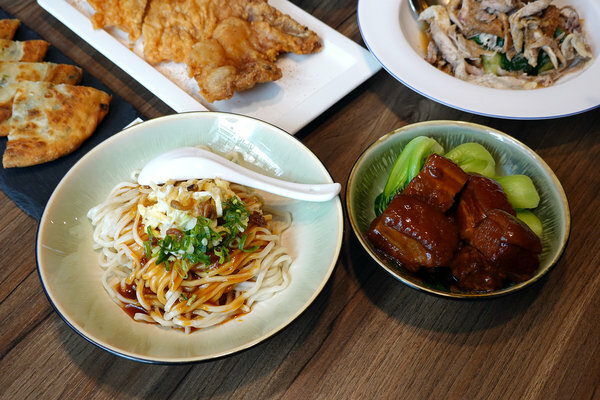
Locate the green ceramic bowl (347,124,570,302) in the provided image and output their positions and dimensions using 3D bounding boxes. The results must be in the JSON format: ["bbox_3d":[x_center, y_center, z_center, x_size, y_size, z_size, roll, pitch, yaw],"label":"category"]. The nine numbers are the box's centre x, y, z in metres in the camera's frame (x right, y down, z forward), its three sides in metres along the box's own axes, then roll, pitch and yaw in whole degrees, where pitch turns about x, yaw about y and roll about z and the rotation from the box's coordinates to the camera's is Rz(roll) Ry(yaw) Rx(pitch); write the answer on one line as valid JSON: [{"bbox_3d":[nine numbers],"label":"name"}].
[{"bbox_3d":[0.112,0.017,0.522,0.158,0.056,0.158,0,53,0],"label":"green ceramic bowl"}]

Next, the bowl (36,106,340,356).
[{"bbox_3d":[-0.073,0.033,0.509,0.210,0.060,0.210,0,53,0],"label":"bowl"}]

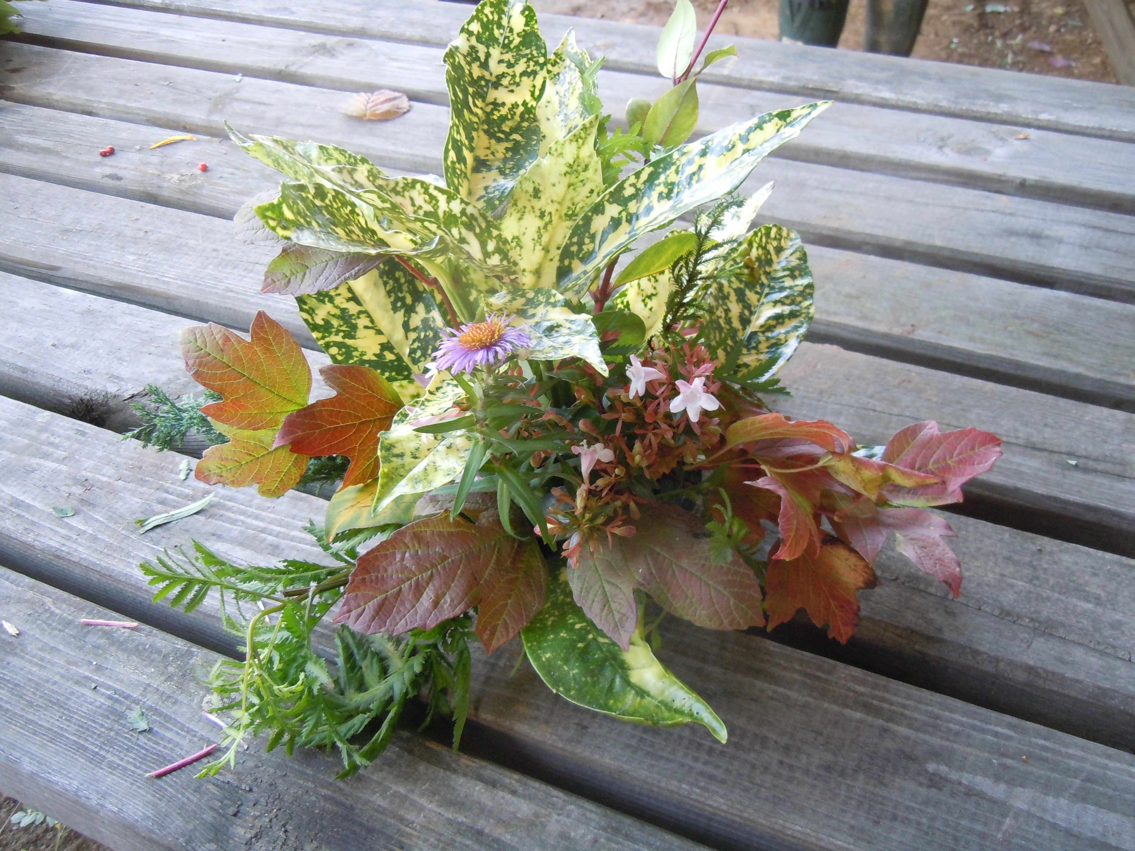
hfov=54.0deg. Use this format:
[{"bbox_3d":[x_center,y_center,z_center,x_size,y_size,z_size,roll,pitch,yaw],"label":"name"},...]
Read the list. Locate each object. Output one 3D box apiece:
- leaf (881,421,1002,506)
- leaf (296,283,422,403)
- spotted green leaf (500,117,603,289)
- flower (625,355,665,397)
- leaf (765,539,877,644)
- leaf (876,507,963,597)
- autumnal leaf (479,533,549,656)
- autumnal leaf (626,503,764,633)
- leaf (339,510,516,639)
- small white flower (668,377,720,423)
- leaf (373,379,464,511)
[{"bbox_3d":[0.157,0.016,0.468,0.050,0.017,0.036,-5,59,9],"label":"leaf"},{"bbox_3d":[-0.087,-0.044,0.517,0.054,0.016,0.077,-31,67,-8],"label":"leaf"},{"bbox_3d":[-0.006,-0.092,0.461,0.035,0.079,0.016,20,6,-3],"label":"spotted green leaf"},{"bbox_3d":[0.033,-0.021,0.465,0.017,0.017,0.016,13,20,-48],"label":"flower"},{"bbox_3d":[0.104,0.069,0.462,0.052,0.014,0.046,-18,84,-8],"label":"leaf"},{"bbox_3d":[0.146,0.051,0.455,0.024,0.013,0.043,-33,63,-11],"label":"leaf"},{"bbox_3d":[-0.021,0.066,0.428,0.025,0.014,0.047,20,82,4],"label":"autumnal leaf"},{"bbox_3d":[0.054,0.063,0.460,0.066,0.014,0.038,38,68,15],"label":"autumnal leaf"},{"bbox_3d":[-0.056,0.065,0.449,0.080,0.018,0.058,-26,61,-8],"label":"leaf"},{"bbox_3d":[0.053,-0.010,0.471,0.022,0.013,0.020,0,79,-5],"label":"small white flower"},{"bbox_3d":[-0.059,0.009,0.456,0.038,0.019,0.068,39,84,6],"label":"leaf"}]

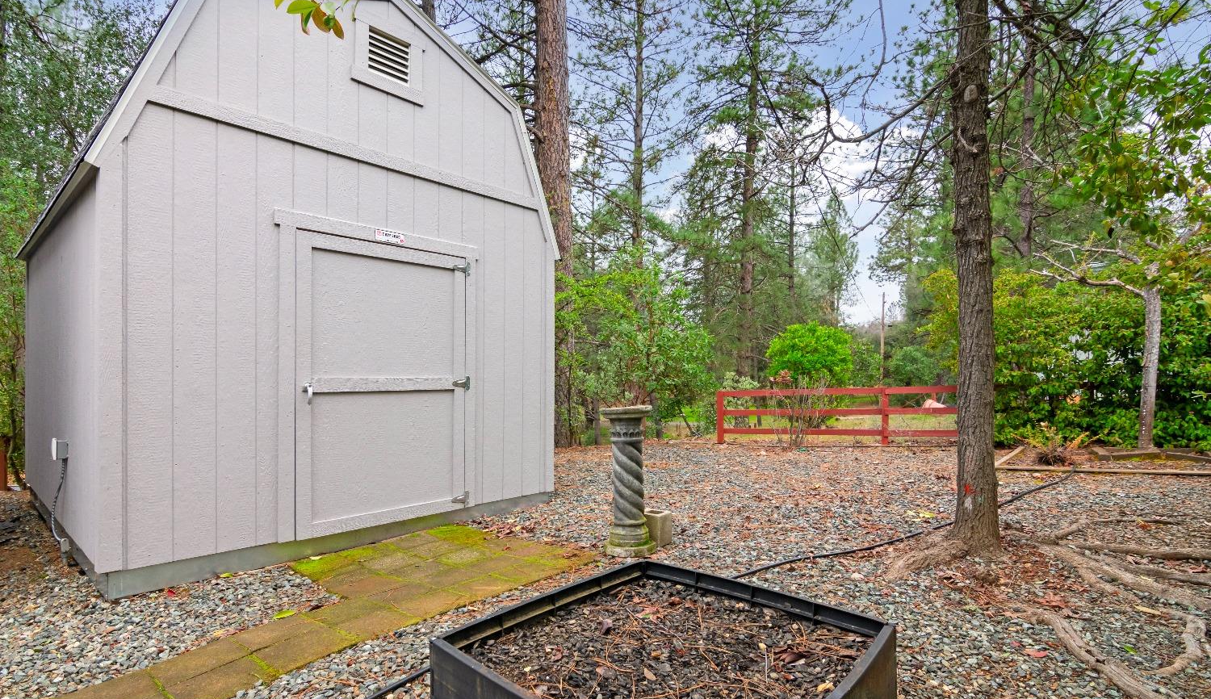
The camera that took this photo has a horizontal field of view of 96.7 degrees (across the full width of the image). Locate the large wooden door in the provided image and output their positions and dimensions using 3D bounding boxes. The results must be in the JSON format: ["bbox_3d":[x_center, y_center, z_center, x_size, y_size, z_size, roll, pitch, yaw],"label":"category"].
[{"bbox_3d":[-1.515,0.230,3.790,0.060,1.950,1.200,-1,-2,45],"label":"large wooden door"}]

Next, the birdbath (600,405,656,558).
[{"bbox_3d":[0.147,0.810,3.370,0.325,0.885,0.325,-2,-1,0],"label":"birdbath"}]

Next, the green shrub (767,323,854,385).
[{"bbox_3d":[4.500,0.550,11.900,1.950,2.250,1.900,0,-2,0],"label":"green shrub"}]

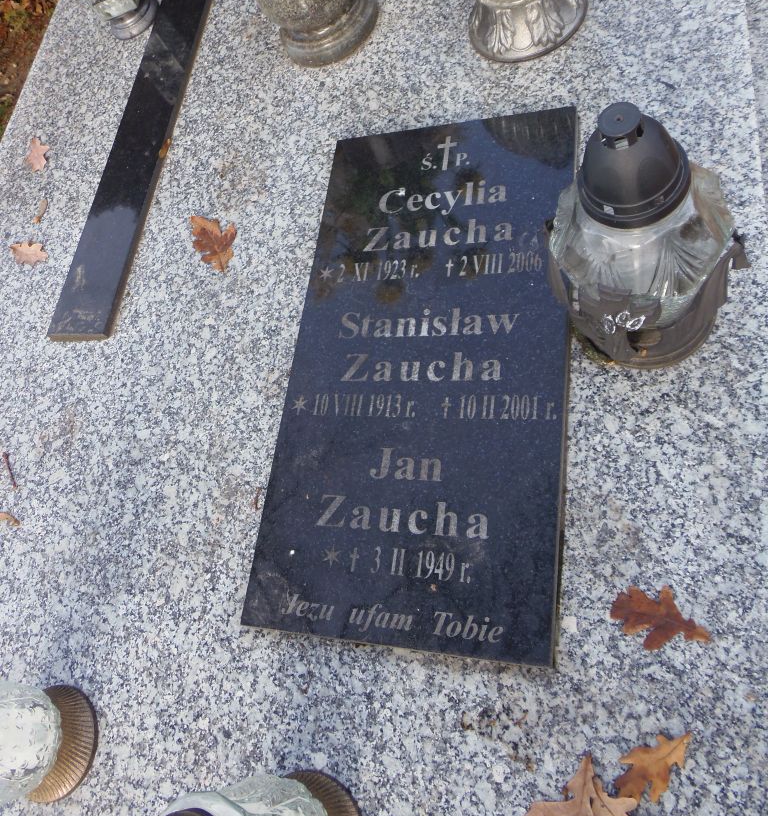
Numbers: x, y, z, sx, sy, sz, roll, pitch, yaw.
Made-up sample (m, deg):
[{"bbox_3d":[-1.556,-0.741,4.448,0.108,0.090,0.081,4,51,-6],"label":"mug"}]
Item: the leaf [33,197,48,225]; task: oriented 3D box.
[{"bbox_3d":[-0.526,-0.303,1.091,0.018,0.012,0.048,-2,67,20],"label":"leaf"}]

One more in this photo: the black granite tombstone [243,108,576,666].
[{"bbox_3d":[0.043,-0.061,0.764,0.300,0.019,0.602,0,67,21],"label":"black granite tombstone"}]

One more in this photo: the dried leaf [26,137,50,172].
[{"bbox_3d":[-0.561,-0.413,1.153,0.045,0.013,0.085,-10,64,17],"label":"dried leaf"}]

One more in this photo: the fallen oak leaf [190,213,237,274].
[{"bbox_3d":[-0.223,-0.226,0.938,0.063,0.015,0.125,-36,60,3],"label":"fallen oak leaf"}]

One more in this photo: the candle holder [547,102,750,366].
[{"bbox_3d":[0.213,-0.151,0.603,0.170,0.246,0.165,16,74,26],"label":"candle holder"}]

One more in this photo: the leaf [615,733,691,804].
[{"bbox_3d":[0.207,0.273,0.547,0.036,0.018,0.074,37,84,30],"label":"leaf"}]

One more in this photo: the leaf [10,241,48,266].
[{"bbox_3d":[-0.531,-0.231,1.060,0.088,0.013,0.040,14,73,26],"label":"leaf"}]

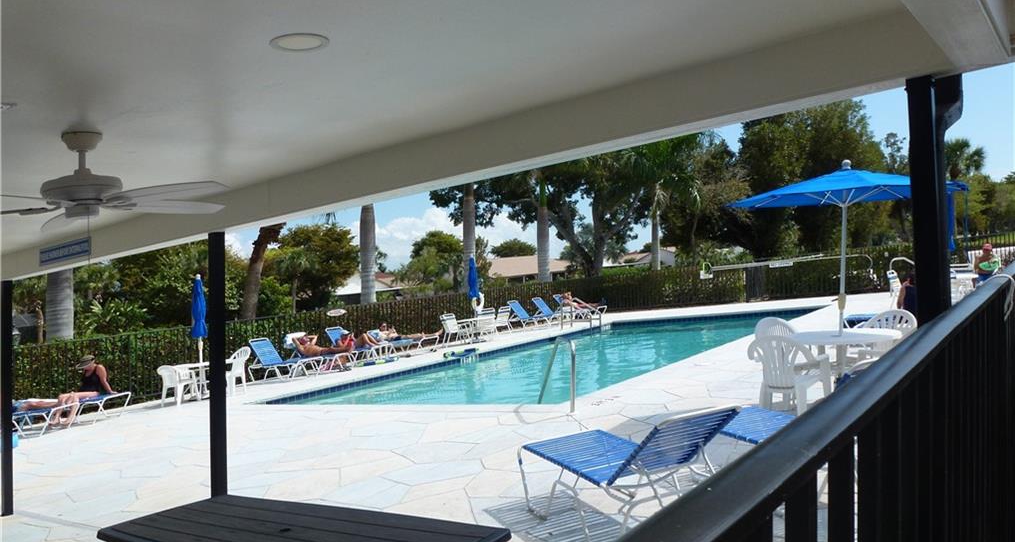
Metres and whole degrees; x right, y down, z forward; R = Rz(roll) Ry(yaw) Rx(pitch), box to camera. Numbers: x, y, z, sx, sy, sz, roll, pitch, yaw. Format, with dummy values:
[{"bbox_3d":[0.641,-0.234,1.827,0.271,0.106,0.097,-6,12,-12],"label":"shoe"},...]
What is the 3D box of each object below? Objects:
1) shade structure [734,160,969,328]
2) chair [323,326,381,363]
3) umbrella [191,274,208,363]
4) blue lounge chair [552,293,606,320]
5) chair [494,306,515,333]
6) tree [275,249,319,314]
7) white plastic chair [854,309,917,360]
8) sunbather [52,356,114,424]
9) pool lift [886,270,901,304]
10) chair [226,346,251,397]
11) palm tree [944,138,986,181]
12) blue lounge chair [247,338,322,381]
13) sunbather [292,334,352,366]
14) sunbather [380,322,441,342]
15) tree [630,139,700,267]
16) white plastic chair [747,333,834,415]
[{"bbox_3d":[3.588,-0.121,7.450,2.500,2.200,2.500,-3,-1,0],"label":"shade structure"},{"bbox_3d":[-4.118,1.978,19.000,1.650,0.930,0.640,-4,-1,26],"label":"chair"},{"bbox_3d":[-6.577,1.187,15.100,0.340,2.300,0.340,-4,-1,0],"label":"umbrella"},{"bbox_3d":[2.784,1.450,27.300,1.880,0.880,0.660,-4,-2,28],"label":"blue lounge chair"},{"bbox_3d":[-0.096,1.585,22.600,0.630,0.870,0.580,-5,-1,41],"label":"chair"},{"bbox_3d":[-8.069,0.708,27.000,1.750,3.200,1.750,-3,-1,0],"label":"tree"},{"bbox_3d":[4.230,0.867,7.900,0.570,0.800,0.570,-4,-1,-41],"label":"white plastic chair"},{"bbox_3d":[-7.687,2.167,12.800,0.950,1.270,0.500,-4,-1,-26],"label":"sunbather"},{"bbox_3d":[9.033,0.456,16.500,0.500,1.000,0.420,-4,-1,-31],"label":"pool lift"},{"bbox_3d":[-5.512,2.017,14.100,0.620,0.900,0.580,-4,-2,30],"label":"chair"},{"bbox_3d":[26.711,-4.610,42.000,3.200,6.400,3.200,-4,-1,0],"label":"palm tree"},{"bbox_3d":[-5.085,2.030,16.100,1.800,0.940,0.650,-5,-2,40],"label":"blue lounge chair"},{"bbox_3d":[-4.610,1.946,17.500,1.380,0.750,0.580,-4,-1,26],"label":"sunbather"},{"bbox_3d":[-2.693,1.690,19.400,1.600,0.600,0.500,-4,-1,27],"label":"sunbather"},{"bbox_3d":[7.783,-3.098,35.000,4.100,8.000,4.100,-3,-1,0],"label":"tree"},{"bbox_3d":[2.856,1.038,7.150,0.580,0.800,0.580,-3,-2,-30],"label":"white plastic chair"}]

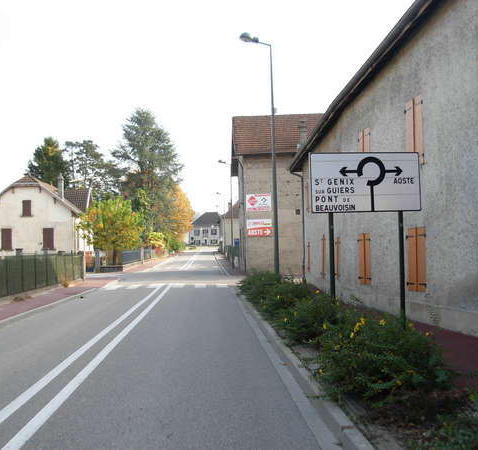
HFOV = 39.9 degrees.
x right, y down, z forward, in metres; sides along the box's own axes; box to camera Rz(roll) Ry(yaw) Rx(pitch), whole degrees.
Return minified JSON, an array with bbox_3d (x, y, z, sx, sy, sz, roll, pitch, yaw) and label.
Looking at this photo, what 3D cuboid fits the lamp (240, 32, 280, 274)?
[{"bbox_3d":[0.641,-1.998,21.576,1.120,8.571,0.350,-1,-2,-3],"label":"lamp"}]

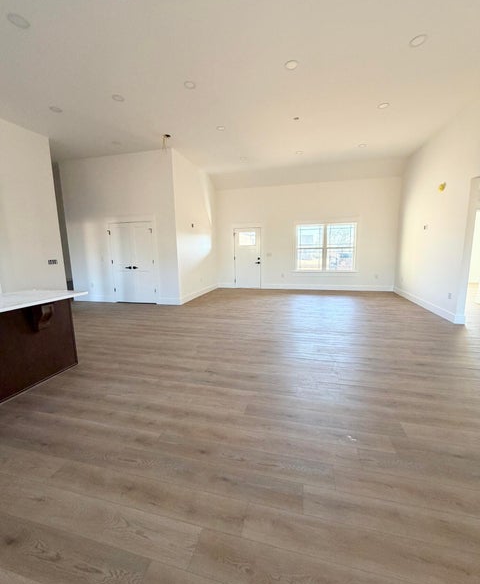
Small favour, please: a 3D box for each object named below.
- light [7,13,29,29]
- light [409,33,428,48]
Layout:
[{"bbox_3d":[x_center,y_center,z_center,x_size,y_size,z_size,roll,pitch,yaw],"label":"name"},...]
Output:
[{"bbox_3d":[-2.193,-2.699,2.572,0.178,0.030,0.178,1,10,14],"label":"light"},{"bbox_3d":[2.018,-2.833,2.919,0.178,0.030,0.178,1,10,14],"label":"light"}]

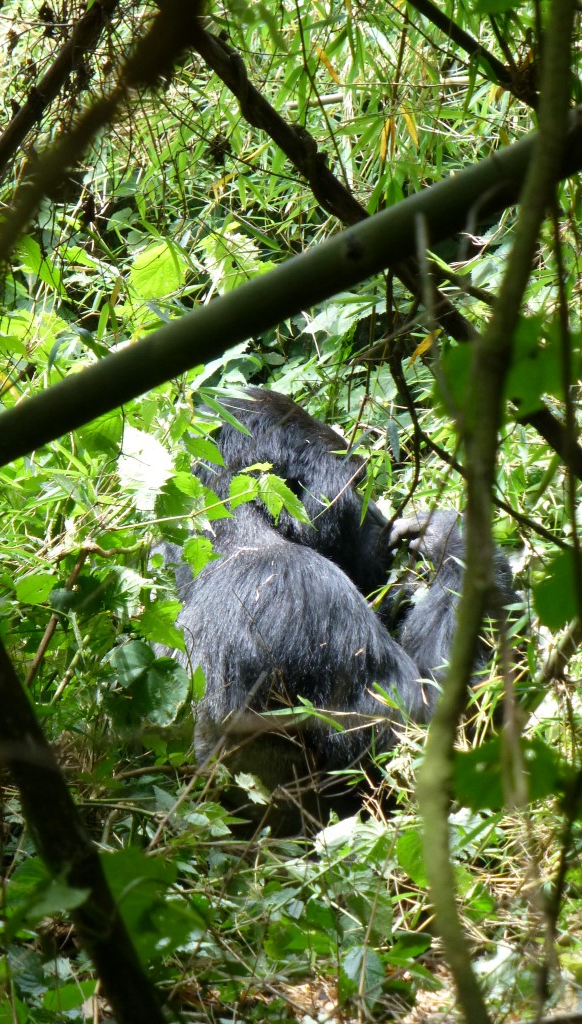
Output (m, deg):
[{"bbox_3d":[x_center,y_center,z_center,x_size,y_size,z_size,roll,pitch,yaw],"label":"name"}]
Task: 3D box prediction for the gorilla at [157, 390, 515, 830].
[{"bbox_3d":[0.094,0.194,8.800,0.660,0.800,0.580,-7,10,-40],"label":"gorilla"}]

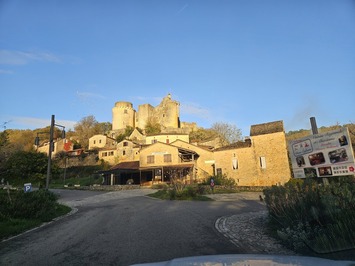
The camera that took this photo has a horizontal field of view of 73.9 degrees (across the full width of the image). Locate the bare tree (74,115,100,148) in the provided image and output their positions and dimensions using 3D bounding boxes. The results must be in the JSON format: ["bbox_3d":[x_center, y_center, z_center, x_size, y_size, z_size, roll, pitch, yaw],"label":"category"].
[{"bbox_3d":[-32.550,0.040,86.050,9.000,12.500,9.000,2,-12,-11],"label":"bare tree"}]

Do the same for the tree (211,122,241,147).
[{"bbox_3d":[13.120,1.450,64.670,8.500,8.300,8.000,-2,-12,6],"label":"tree"}]

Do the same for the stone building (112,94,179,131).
[{"bbox_3d":[-17.890,-12.080,141.390,38.000,21.000,20.000,1,-12,-6],"label":"stone building"}]

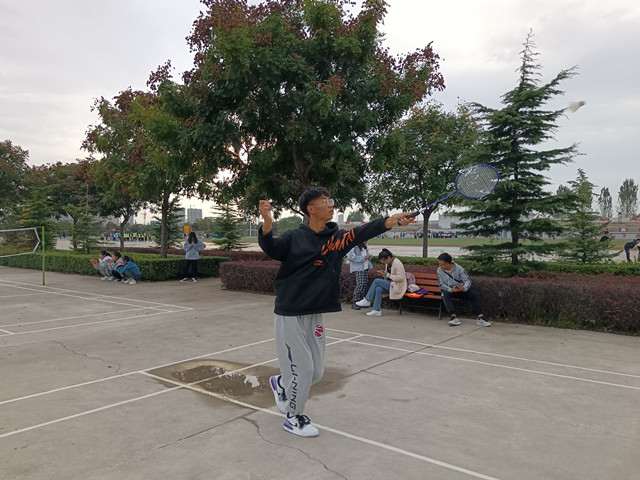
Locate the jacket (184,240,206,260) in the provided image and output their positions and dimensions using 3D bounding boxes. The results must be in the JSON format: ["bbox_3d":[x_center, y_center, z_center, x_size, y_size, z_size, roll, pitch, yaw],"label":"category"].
[{"bbox_3d":[-3.816,0.280,15.300,0.660,0.610,0.380,0,1,-3],"label":"jacket"}]

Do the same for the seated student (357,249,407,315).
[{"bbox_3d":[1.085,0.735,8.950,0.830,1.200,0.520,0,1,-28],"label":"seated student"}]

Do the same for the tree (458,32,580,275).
[{"bbox_3d":[3.976,-1.381,10.000,2.400,5.450,2.400,0,1,0],"label":"tree"}]

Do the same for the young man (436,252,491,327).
[{"bbox_3d":[2.344,0.767,8.137,0.770,1.140,0.830,1,1,29],"label":"young man"}]

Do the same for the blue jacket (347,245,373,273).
[{"bbox_3d":[0.756,0.354,9.550,0.340,0.580,0.460,1,1,41],"label":"blue jacket"}]

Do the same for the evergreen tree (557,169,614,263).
[{"bbox_3d":[7.978,-0.403,15.000,1.750,3.450,1.750,0,1,0],"label":"evergreen tree"}]

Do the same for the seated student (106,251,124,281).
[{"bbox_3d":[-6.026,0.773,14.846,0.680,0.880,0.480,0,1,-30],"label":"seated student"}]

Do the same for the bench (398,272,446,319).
[{"bbox_3d":[1.913,0.948,8.858,1.580,0.770,0.620,1,1,38],"label":"bench"}]

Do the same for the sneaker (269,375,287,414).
[{"bbox_3d":[-0.279,1.157,3.750,0.120,0.290,0.110,-25,-6,7],"label":"sneaker"}]

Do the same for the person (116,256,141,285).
[{"bbox_3d":[-5.466,0.845,14.250,0.640,0.800,0.500,0,1,-37],"label":"person"}]

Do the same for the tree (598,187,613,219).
[{"bbox_3d":[82.928,-7.800,145.000,4.200,16.500,4.200,0,0,0],"label":"tree"}]

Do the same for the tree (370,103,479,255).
[{"bbox_3d":[3.467,-1.635,16.486,3.800,5.820,3.800,0,0,0],"label":"tree"}]

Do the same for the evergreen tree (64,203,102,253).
[{"bbox_3d":[-10.143,-0.278,21.500,1.750,2.850,1.750,0,1,0],"label":"evergreen tree"}]

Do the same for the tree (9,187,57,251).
[{"bbox_3d":[-14.348,-0.762,25.000,2.350,3.700,2.350,0,1,0],"label":"tree"}]

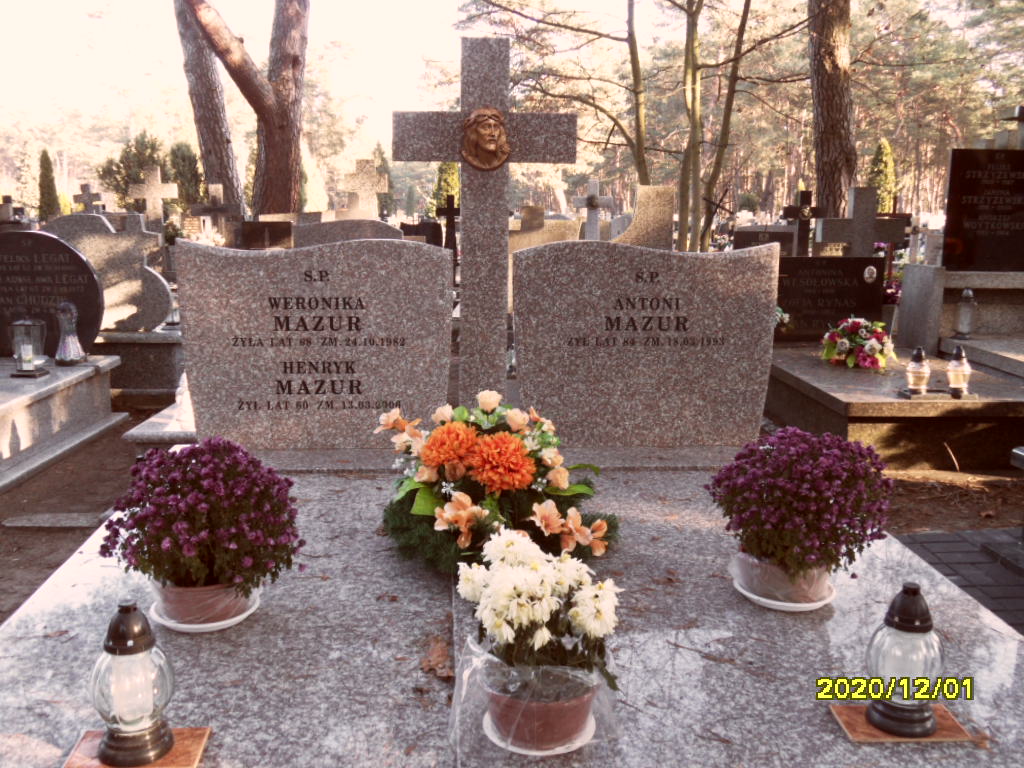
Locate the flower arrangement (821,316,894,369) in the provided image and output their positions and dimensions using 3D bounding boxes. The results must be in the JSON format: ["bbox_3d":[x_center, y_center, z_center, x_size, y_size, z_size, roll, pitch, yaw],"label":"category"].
[{"bbox_3d":[2.074,-0.286,5.630,0.440,0.320,0.360,0,11,-4],"label":"flower arrangement"}]

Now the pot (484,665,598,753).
[{"bbox_3d":[0.049,0.519,1.551,0.185,0.086,0.185,1,11,0],"label":"pot"}]

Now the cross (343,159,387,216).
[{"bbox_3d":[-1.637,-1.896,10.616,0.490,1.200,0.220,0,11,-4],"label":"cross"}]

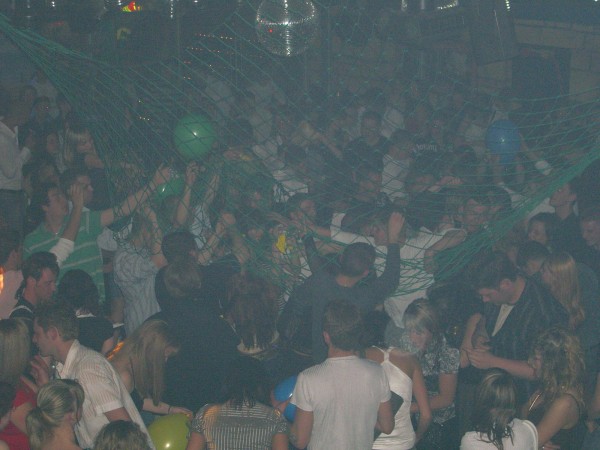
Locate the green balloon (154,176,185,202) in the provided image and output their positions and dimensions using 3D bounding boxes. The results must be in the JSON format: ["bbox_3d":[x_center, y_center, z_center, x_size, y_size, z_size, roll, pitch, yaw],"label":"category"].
[{"bbox_3d":[-0.893,-0.238,8.000,0.250,0.260,0.250,0,12,0],"label":"green balloon"}]

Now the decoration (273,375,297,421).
[{"bbox_3d":[-0.025,0.876,5.950,0.230,0.270,0.230,0,12,0],"label":"decoration"}]

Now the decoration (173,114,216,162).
[{"bbox_3d":[-0.705,-0.584,7.850,0.270,0.305,0.270,0,12,0],"label":"decoration"}]

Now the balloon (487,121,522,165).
[{"bbox_3d":[1.537,-0.627,8.900,0.260,0.320,0.260,0,12,0],"label":"balloon"}]

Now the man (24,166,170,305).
[{"bbox_3d":[-1.340,0.520,7.980,0.850,1.860,0.520,-6,14,-25],"label":"man"}]

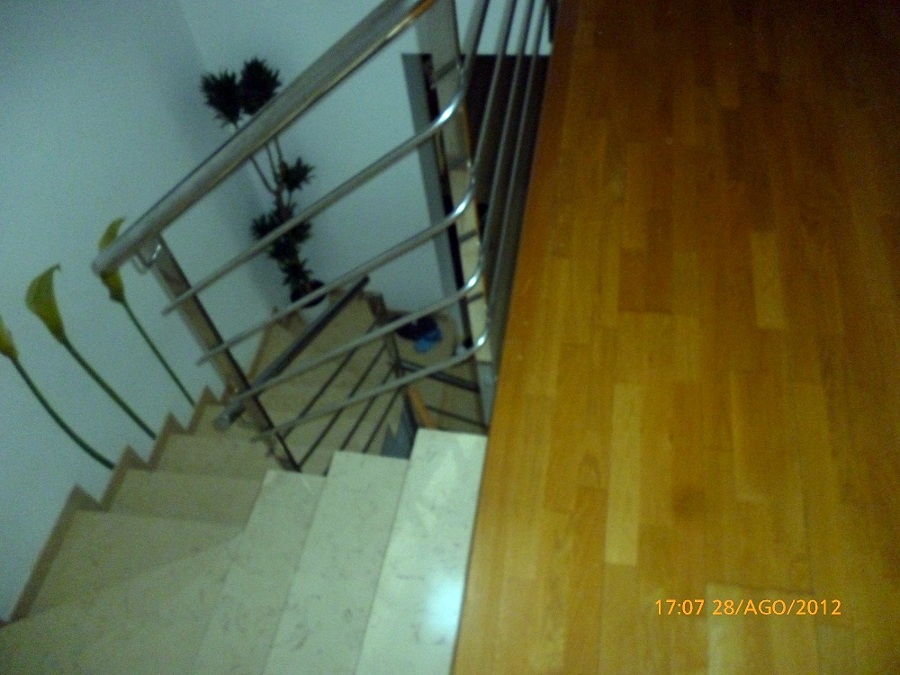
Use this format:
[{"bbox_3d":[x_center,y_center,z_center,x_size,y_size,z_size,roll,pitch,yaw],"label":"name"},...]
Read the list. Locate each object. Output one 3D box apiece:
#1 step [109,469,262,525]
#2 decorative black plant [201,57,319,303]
[{"bbox_3d":[-0.919,0.726,2.908,0.860,0.171,0.270,4,54,11],"label":"step"},{"bbox_3d":[-0.828,-0.655,3.783,0.423,1.692,0.378,4,54,11],"label":"decorative black plant"}]

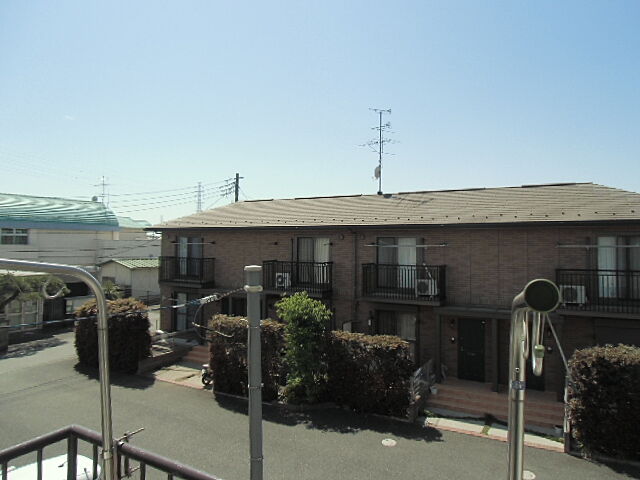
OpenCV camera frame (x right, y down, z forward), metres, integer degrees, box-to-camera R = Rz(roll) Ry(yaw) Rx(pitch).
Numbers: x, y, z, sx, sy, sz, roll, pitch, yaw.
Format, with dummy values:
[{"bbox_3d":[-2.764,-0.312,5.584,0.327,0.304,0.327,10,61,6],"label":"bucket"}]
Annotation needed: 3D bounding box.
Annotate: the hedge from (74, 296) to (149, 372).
[{"bbox_3d":[-9.100,4.030,19.600,3.200,2.750,1.500,0,0,28],"label":"hedge"}]

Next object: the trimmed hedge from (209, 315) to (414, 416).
[{"bbox_3d":[-0.480,4.100,15.200,7.150,2.450,1.200,0,0,25],"label":"trimmed hedge"}]

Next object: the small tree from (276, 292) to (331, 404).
[{"bbox_3d":[-0.570,3.580,15.550,1.700,3.600,1.500,0,0,25],"label":"small tree"}]

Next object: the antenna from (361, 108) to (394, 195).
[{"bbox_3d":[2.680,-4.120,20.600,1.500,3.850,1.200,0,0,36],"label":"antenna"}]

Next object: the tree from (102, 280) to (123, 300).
[{"bbox_3d":[-16.600,4.300,35.500,1.800,2.300,1.800,0,0,25],"label":"tree"}]

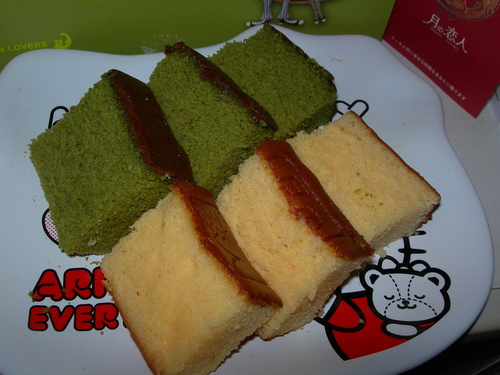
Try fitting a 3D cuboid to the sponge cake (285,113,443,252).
[{"bbox_3d":[0.043,0.003,0.259,0.056,0.025,0.062,-27,61,-20],"label":"sponge cake"}]

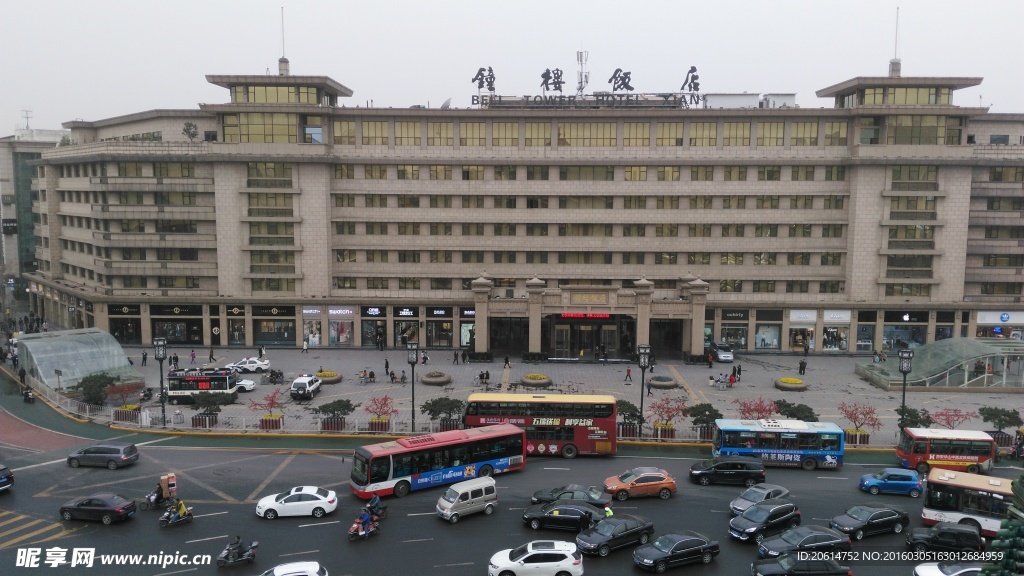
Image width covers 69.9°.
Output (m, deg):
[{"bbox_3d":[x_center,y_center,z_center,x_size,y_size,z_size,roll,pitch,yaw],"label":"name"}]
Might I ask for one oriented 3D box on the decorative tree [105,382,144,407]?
[{"bbox_3d":[-32.648,9.108,61.586,2.900,1.950,2.300,0,8,1],"label":"decorative tree"}]

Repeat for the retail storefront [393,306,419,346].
[{"bbox_3d":[-13.744,4.947,94.938,3.365,5.220,0.800,0,6,1],"label":"retail storefront"}]

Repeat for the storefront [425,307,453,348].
[{"bbox_3d":[-9.478,5.041,94.880,3.618,5.413,0.800,0,6,1],"label":"storefront"}]

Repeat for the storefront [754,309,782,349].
[{"bbox_3d":[32.257,5.183,92.566,3.490,5.340,1.000,1,6,1],"label":"storefront"}]

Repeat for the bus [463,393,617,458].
[{"bbox_3d":[2.149,10.236,54.835,11.132,4.200,2.489,1,6,2],"label":"bus"}]

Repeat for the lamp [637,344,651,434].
[{"bbox_3d":[10.202,8.118,57.337,0.880,7.300,0.880,0,8,1],"label":"lamp"}]

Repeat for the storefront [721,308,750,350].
[{"bbox_3d":[26.952,4.983,88.426,3.400,5.000,1.200,0,8,1],"label":"storefront"}]

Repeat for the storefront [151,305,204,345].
[{"bbox_3d":[-40.830,4.549,89.233,6.200,4.950,1.400,0,7,0],"label":"storefront"}]

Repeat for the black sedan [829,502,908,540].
[{"bbox_3d":[20.716,13.265,42.410,4.850,1.480,1.830,-2,8,-19],"label":"black sedan"}]

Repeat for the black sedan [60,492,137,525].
[{"bbox_3d":[-24.351,12.778,43.129,4.550,1.430,1.770,2,8,13],"label":"black sedan"}]

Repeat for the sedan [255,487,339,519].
[{"bbox_3d":[-12.776,12.693,43.716,4.600,1.480,1.790,0,6,-7],"label":"sedan"}]

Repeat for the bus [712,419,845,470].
[{"bbox_3d":[18.977,11.193,52.438,8.349,2.973,2.436,1,6,6],"label":"bus"}]

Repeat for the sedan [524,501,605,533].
[{"bbox_3d":[3.116,13.116,42.809,4.820,1.450,1.830,1,7,5],"label":"sedan"}]

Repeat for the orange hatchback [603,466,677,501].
[{"bbox_3d":[8.272,12.409,46.801,4.550,1.620,1.830,0,6,-4],"label":"orange hatchback"}]

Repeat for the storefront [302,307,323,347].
[{"bbox_3d":[-25.802,4.957,95.129,2.599,5.231,0.800,0,6,1],"label":"storefront"}]

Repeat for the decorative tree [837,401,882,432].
[{"bbox_3d":[27.078,10.035,57.014,3.475,2.468,2.850,0,6,1],"label":"decorative tree"}]

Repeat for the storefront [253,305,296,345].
[{"bbox_3d":[-30.353,4.631,94.115,5.674,5.171,1.000,1,6,1],"label":"storefront"}]

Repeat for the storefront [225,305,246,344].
[{"bbox_3d":[-33.651,4.540,89.249,2.400,5.000,1.200,0,8,1],"label":"storefront"}]

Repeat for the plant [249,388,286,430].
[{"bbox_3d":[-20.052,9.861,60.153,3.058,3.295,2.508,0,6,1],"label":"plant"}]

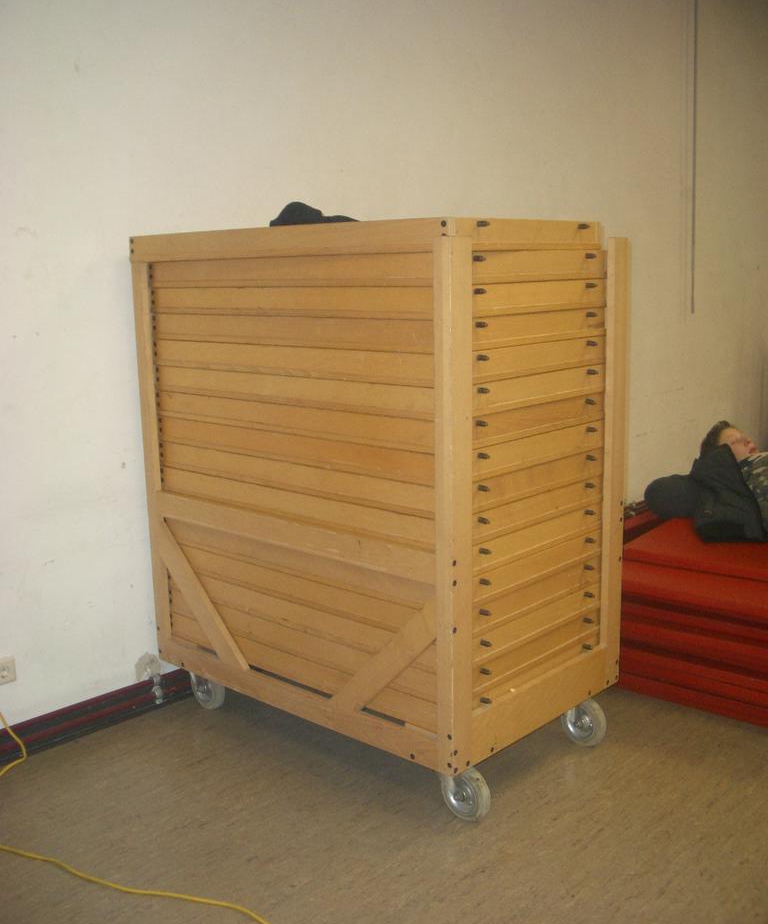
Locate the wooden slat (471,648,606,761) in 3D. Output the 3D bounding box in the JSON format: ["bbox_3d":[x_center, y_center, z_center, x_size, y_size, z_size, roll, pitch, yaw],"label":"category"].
[{"bbox_3d":[0.426,0.638,2.798,0.024,0.147,0.663,9,15,42],"label":"wooden slat"}]

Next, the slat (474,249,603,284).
[{"bbox_3d":[0.385,-0.503,2.669,0.023,0.078,0.685,9,15,42],"label":"slat"}]

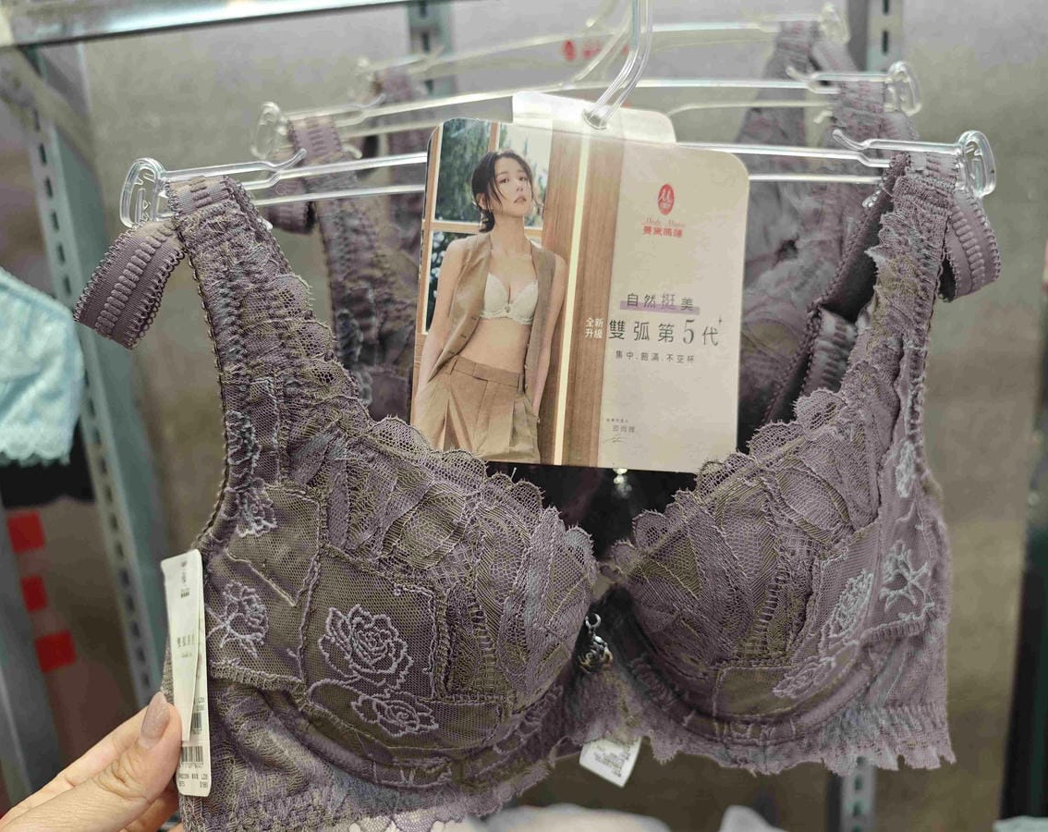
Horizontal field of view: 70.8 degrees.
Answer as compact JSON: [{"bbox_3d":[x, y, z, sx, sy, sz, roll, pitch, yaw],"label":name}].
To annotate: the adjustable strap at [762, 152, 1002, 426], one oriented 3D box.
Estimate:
[{"bbox_3d":[0.138,-0.050,0.286,0.081,0.094,0.050,-3,7,-8],"label":"adjustable strap"}]

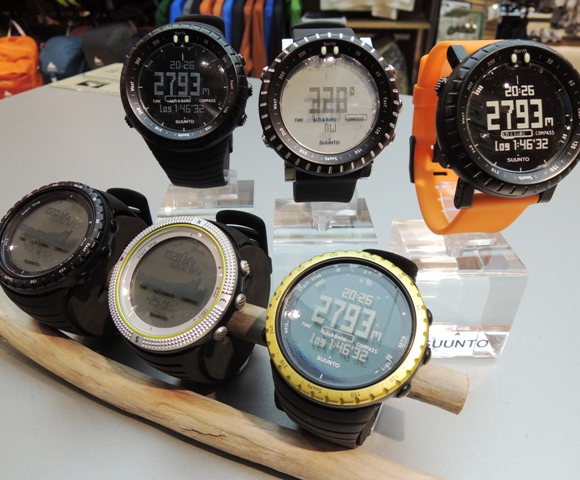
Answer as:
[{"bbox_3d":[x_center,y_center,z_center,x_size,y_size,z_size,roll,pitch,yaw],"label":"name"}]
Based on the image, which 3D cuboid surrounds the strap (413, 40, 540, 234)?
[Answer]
[{"bbox_3d":[0.068,-0.039,0.171,0.025,0.073,0.057,-3,2,-3],"label":"strap"}]

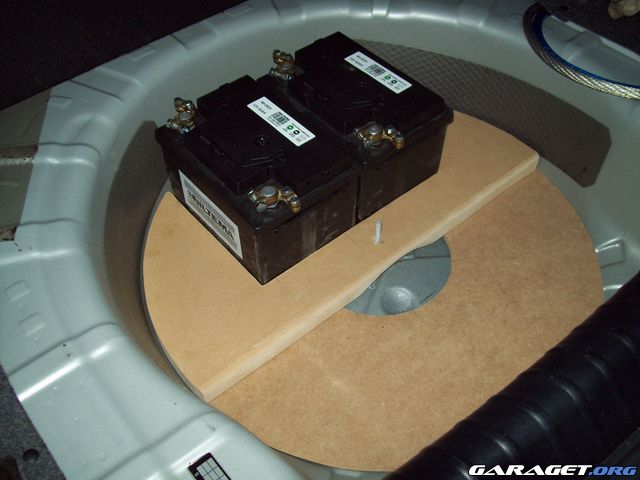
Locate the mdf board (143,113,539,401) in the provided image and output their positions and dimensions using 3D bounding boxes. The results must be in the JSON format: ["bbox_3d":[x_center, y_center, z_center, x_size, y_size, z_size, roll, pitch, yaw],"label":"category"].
[{"bbox_3d":[-0.007,-0.075,1.054,0.676,0.027,0.383,-32,55,-25],"label":"mdf board"}]

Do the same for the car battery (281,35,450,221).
[{"bbox_3d":[0.047,-0.176,1.038,0.176,0.157,0.240,-32,55,-25],"label":"car battery"}]

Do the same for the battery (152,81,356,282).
[{"bbox_3d":[-0.088,-0.093,0.962,0.176,0.157,0.240,-32,55,-25],"label":"battery"}]

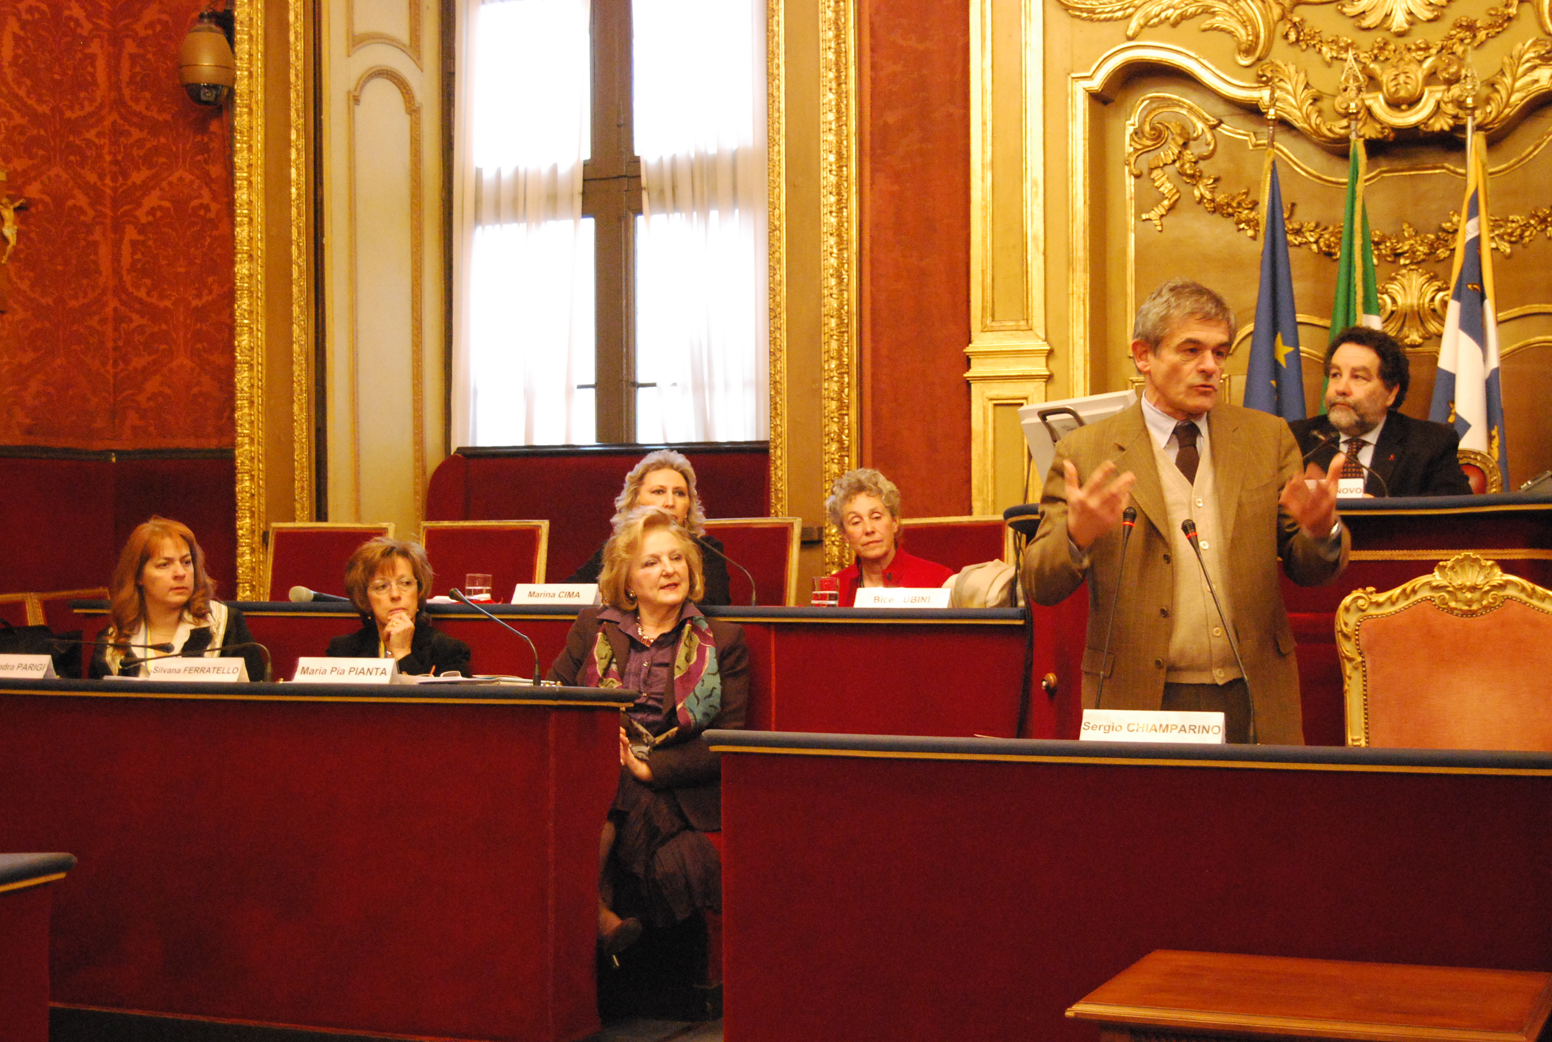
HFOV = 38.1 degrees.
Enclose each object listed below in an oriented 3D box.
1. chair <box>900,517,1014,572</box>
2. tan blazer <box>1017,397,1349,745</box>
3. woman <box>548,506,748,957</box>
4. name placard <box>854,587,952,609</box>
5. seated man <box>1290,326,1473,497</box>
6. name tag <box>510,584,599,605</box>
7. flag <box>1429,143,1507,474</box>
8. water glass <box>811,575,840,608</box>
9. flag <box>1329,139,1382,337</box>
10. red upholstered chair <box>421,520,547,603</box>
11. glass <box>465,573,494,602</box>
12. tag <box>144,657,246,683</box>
[{"bbox_3d":[0.396,0.491,6.347,0.460,1.000,0.550,0,0,19],"label":"chair"},{"bbox_3d":[0.763,0.138,4.250,0.600,0.740,0.450,0,0,4],"label":"tan blazer"},{"bbox_3d":[-0.298,0.549,5.500,0.510,1.200,0.750,0,0,12],"label":"woman"},{"bbox_3d":[0.328,0.199,5.820,0.250,0.053,0.060,0,0,17],"label":"name placard"},{"bbox_3d":[1.571,0.139,5.907,0.580,1.300,0.700,-1,-1,22],"label":"seated man"},{"bbox_3d":[-0.692,0.232,7.100,0.297,0.068,0.062,-1,-1,24],"label":"name tag"},{"bbox_3d":[1.986,-0.414,6.436,0.280,1.400,0.200,-1,-1,24],"label":"flag"},{"bbox_3d":[0.146,0.216,6.700,0.078,0.096,0.078,0,-1,0],"label":"water glass"},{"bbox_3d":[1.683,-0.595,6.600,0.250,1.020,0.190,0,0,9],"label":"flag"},{"bbox_3d":[-0.971,0.501,6.782,0.460,1.000,0.550,0,0,16],"label":"red upholstered chair"},{"bbox_3d":[-0.944,0.219,7.150,0.079,0.095,0.079,0,-1,0],"label":"glass"},{"bbox_3d":[-1.512,0.391,5.880,0.297,0.068,0.062,-1,-1,24],"label":"tag"}]

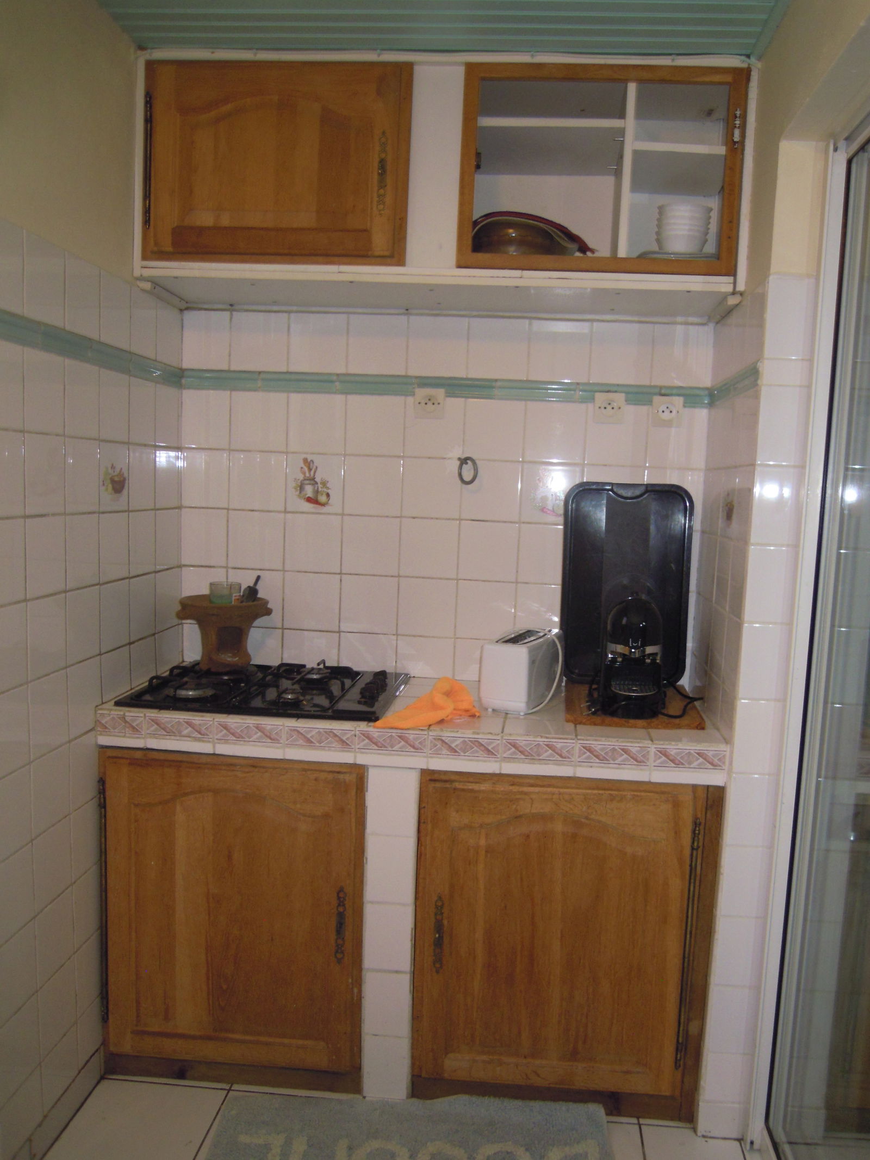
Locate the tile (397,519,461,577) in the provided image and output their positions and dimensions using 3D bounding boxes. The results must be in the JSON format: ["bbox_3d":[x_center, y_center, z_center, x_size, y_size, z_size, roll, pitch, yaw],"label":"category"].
[{"bbox_3d":[-0.015,-0.082,2.400,0.150,0.150,0.010,2,6,6],"label":"tile"}]

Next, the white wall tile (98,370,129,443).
[{"bbox_3d":[-0.708,-0.381,2.069,0.009,0.150,0.150,3,6,5],"label":"white wall tile"}]

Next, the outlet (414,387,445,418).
[{"bbox_3d":[-0.012,-0.444,2.368,0.077,0.077,0.014,3,6,5],"label":"outlet"}]

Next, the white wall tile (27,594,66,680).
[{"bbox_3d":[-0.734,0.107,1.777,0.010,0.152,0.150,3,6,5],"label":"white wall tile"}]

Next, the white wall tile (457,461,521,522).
[{"bbox_3d":[0.147,-0.228,2.411,0.150,0.150,0.009,3,6,5],"label":"white wall tile"}]

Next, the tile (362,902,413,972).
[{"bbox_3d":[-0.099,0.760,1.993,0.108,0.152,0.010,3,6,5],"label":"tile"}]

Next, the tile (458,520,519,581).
[{"bbox_3d":[0.136,-0.074,2.385,0.150,0.150,0.010,2,6,6],"label":"tile"}]

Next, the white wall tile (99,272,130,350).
[{"bbox_3d":[-0.695,-0.587,2.056,0.008,0.149,0.150,3,6,6],"label":"white wall tile"}]

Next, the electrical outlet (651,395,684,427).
[{"bbox_3d":[0.581,-0.418,2.341,0.077,0.077,0.012,3,6,5],"label":"electrical outlet"}]

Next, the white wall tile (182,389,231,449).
[{"bbox_3d":[-0.601,-0.417,2.461,0.128,0.150,0.009,3,6,5],"label":"white wall tile"}]

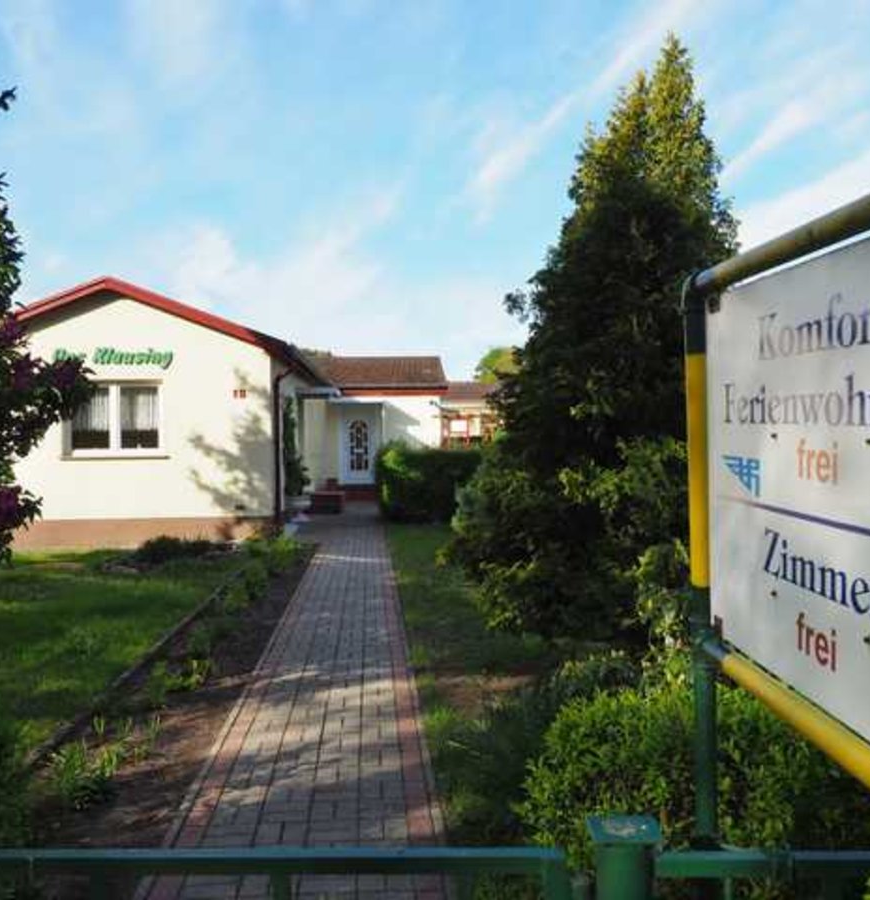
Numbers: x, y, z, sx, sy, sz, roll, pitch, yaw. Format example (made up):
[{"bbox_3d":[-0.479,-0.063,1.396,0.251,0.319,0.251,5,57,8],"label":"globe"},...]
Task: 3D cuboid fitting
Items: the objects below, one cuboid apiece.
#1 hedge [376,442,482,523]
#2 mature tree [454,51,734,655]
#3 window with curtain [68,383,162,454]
[{"bbox_3d":[0.120,0.710,17.900,2.600,1.550,1.400,-1,0,-4],"label":"hedge"},{"bbox_3d":[1.540,-1.170,7.700,2.700,5.350,2.600,-1,0,-4],"label":"mature tree"},{"bbox_3d":[-5.020,-0.490,13.030,1.470,1.130,0.150,-1,0,-4],"label":"window with curtain"}]

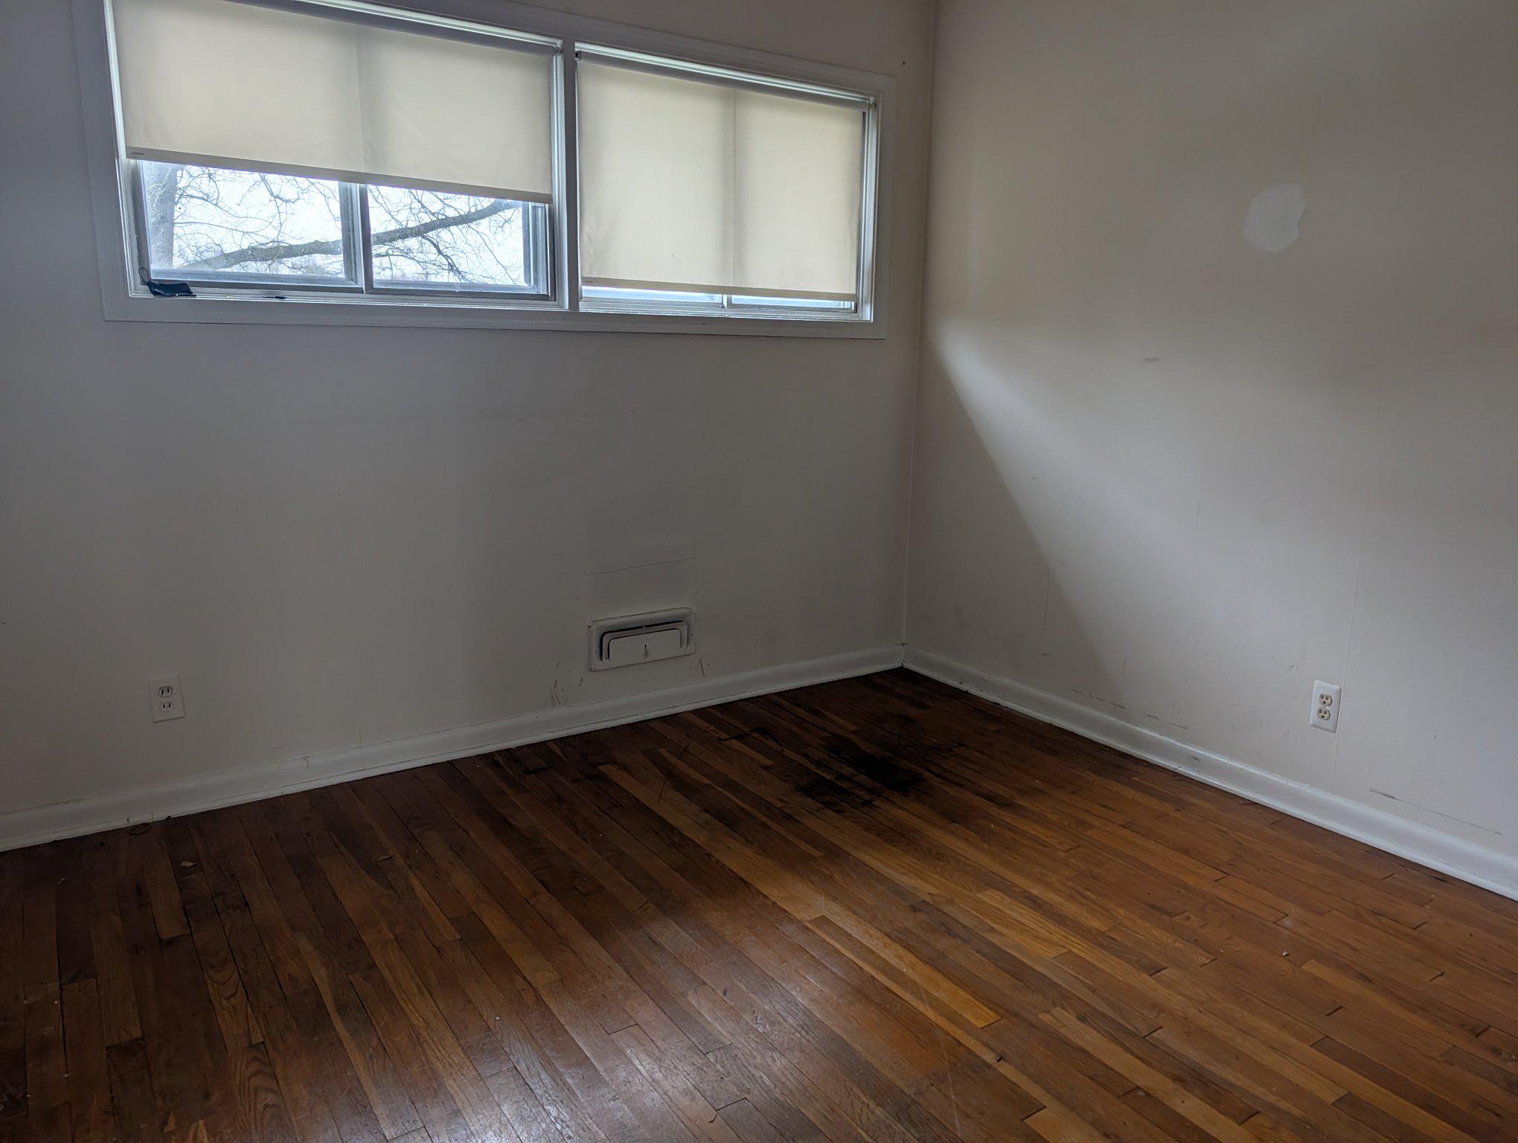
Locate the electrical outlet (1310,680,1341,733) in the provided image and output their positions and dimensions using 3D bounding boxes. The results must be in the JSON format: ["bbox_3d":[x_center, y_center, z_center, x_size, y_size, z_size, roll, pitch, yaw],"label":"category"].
[{"bbox_3d":[1.478,0.353,2.749,0.010,0.117,0.070,-7,15,-34],"label":"electrical outlet"}]

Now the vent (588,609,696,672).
[{"bbox_3d":[-0.371,0.218,3.401,0.392,0.163,0.030,-7,15,-34],"label":"vent"}]

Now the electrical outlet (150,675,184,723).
[{"bbox_3d":[-1.488,0.322,2.649,0.070,0.114,0.010,-7,15,-34],"label":"electrical outlet"}]

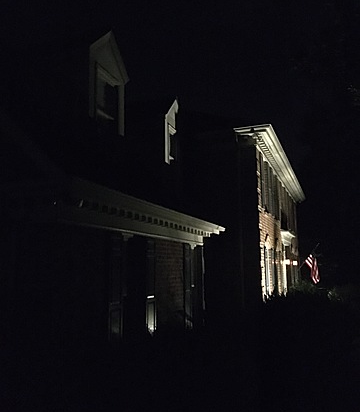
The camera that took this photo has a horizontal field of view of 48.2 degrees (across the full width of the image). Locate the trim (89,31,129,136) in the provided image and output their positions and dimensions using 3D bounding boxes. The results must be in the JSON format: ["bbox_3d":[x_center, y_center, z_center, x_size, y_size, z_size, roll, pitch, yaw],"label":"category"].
[{"bbox_3d":[-1.443,-2.045,6.678,0.750,1.706,1.232,-4,-9,21],"label":"trim"}]

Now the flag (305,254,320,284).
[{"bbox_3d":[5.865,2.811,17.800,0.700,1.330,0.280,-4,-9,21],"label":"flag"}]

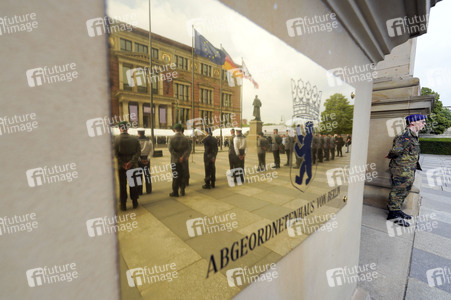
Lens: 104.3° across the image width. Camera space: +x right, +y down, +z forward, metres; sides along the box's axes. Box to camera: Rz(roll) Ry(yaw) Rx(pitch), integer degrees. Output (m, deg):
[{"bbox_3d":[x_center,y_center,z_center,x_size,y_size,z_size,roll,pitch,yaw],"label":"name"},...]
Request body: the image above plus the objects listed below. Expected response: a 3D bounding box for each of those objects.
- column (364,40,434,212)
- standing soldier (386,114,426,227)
[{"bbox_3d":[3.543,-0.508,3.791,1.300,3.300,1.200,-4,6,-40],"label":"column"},{"bbox_3d":[2.964,0.309,2.921,0.520,1.810,0.460,-4,6,-40],"label":"standing soldier"}]

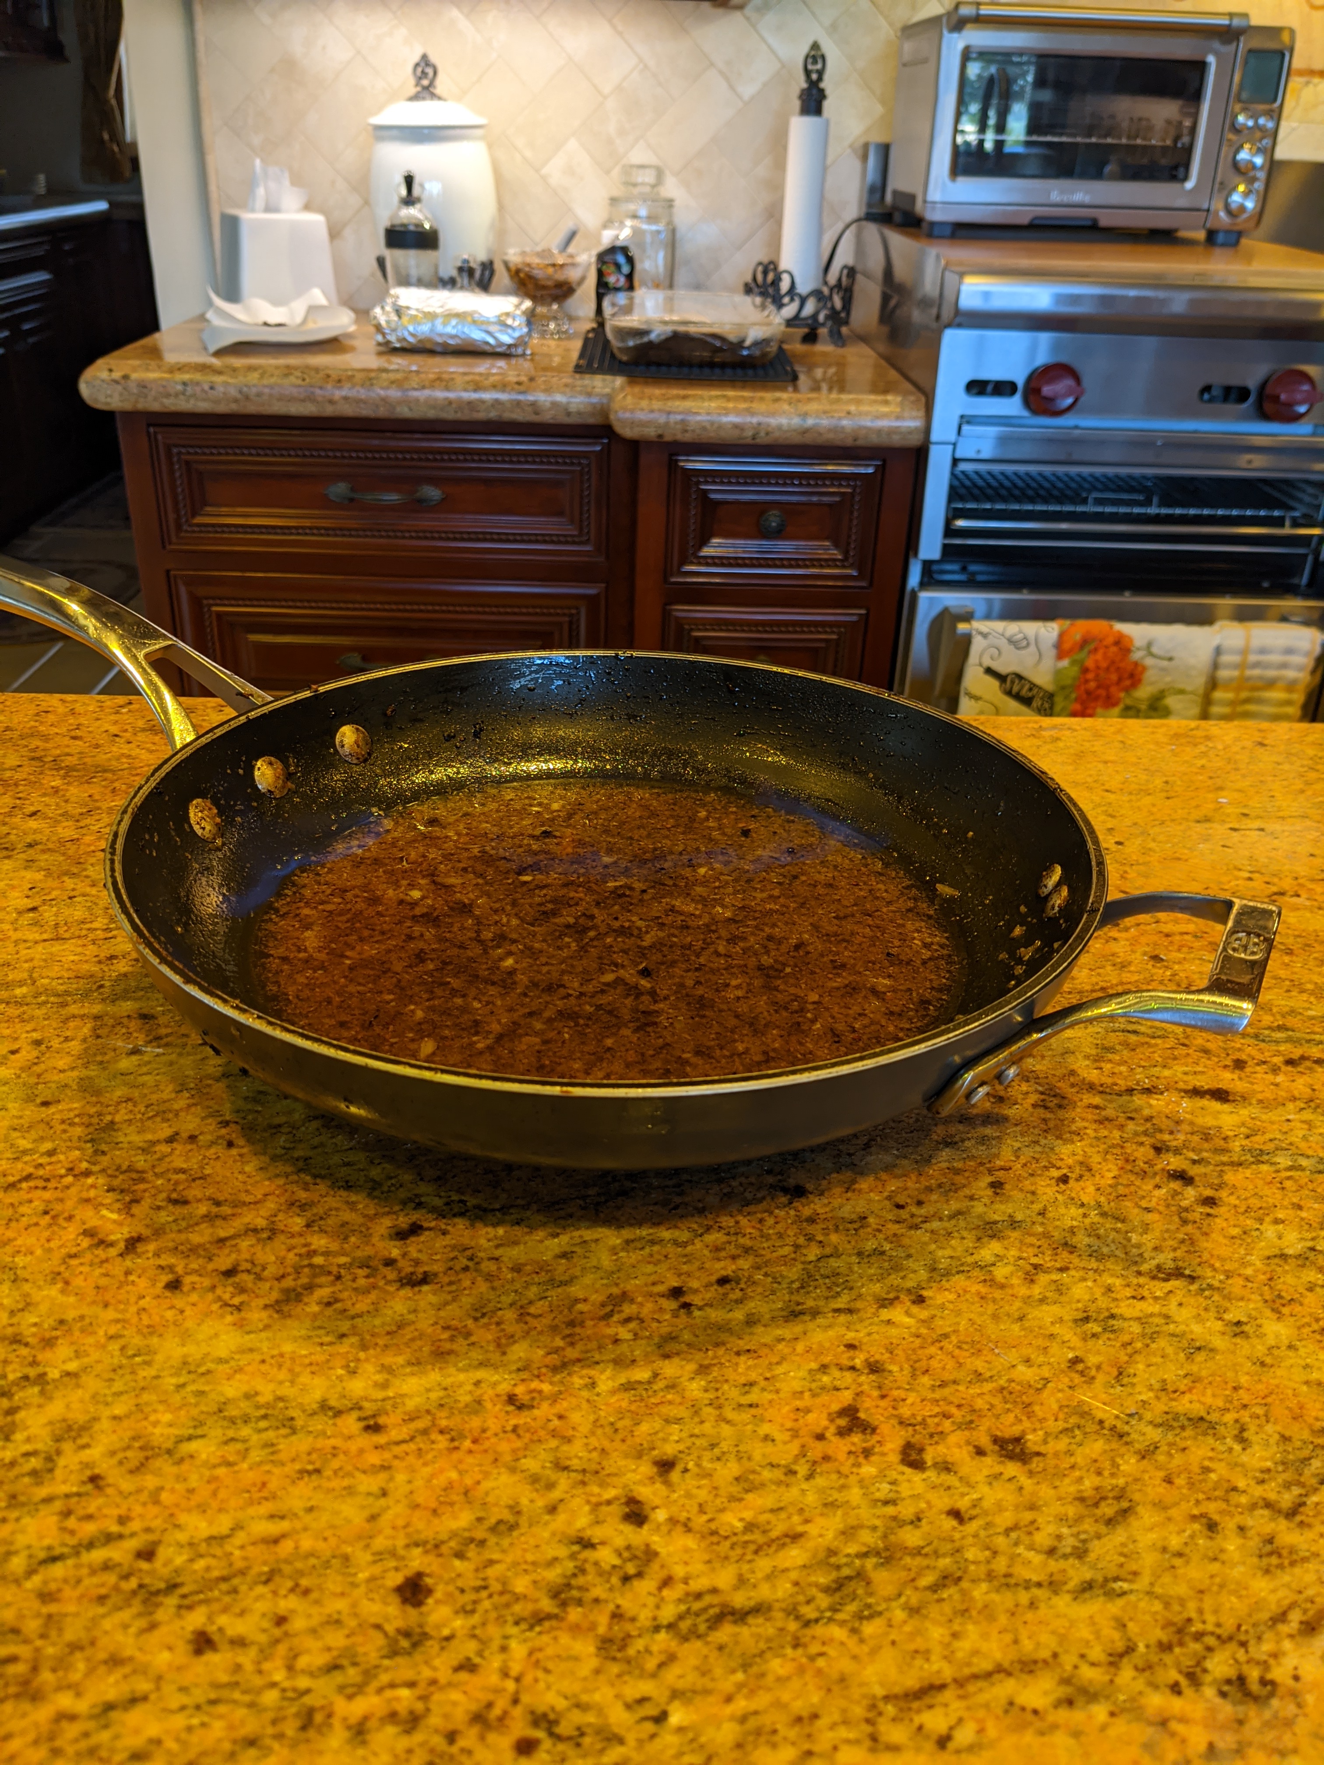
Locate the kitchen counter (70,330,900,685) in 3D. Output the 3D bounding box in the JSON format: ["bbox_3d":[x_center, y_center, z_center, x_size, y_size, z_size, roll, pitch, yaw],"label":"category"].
[{"bbox_3d":[-0.226,-0.348,2.150,1.056,0.914,0.743,1,29,-2],"label":"kitchen counter"}]

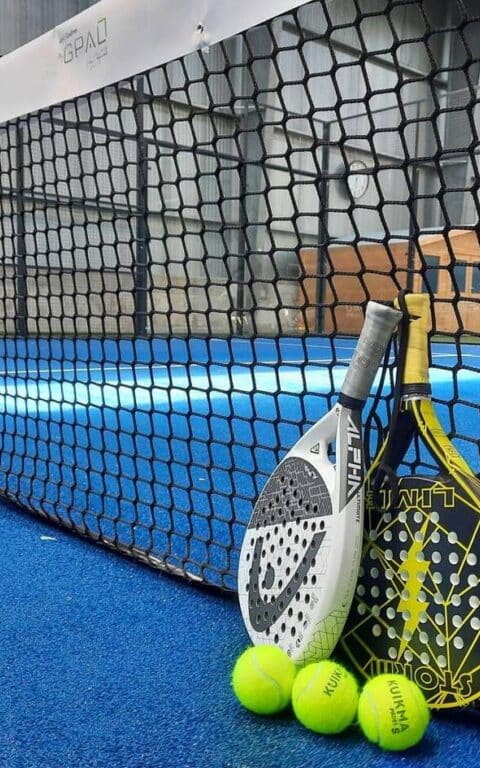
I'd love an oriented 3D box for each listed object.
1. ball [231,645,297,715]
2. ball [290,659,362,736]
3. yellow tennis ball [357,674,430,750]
[{"bbox_3d":[0.025,0.307,0.768,0.067,0.067,0.067,1,5,0],"label":"ball"},{"bbox_3d":[0.085,0.311,0.734,0.067,0.067,0.067,1,5,0],"label":"ball"},{"bbox_3d":[0.148,0.314,0.710,0.067,0.067,0.067,1,5,0],"label":"yellow tennis ball"}]

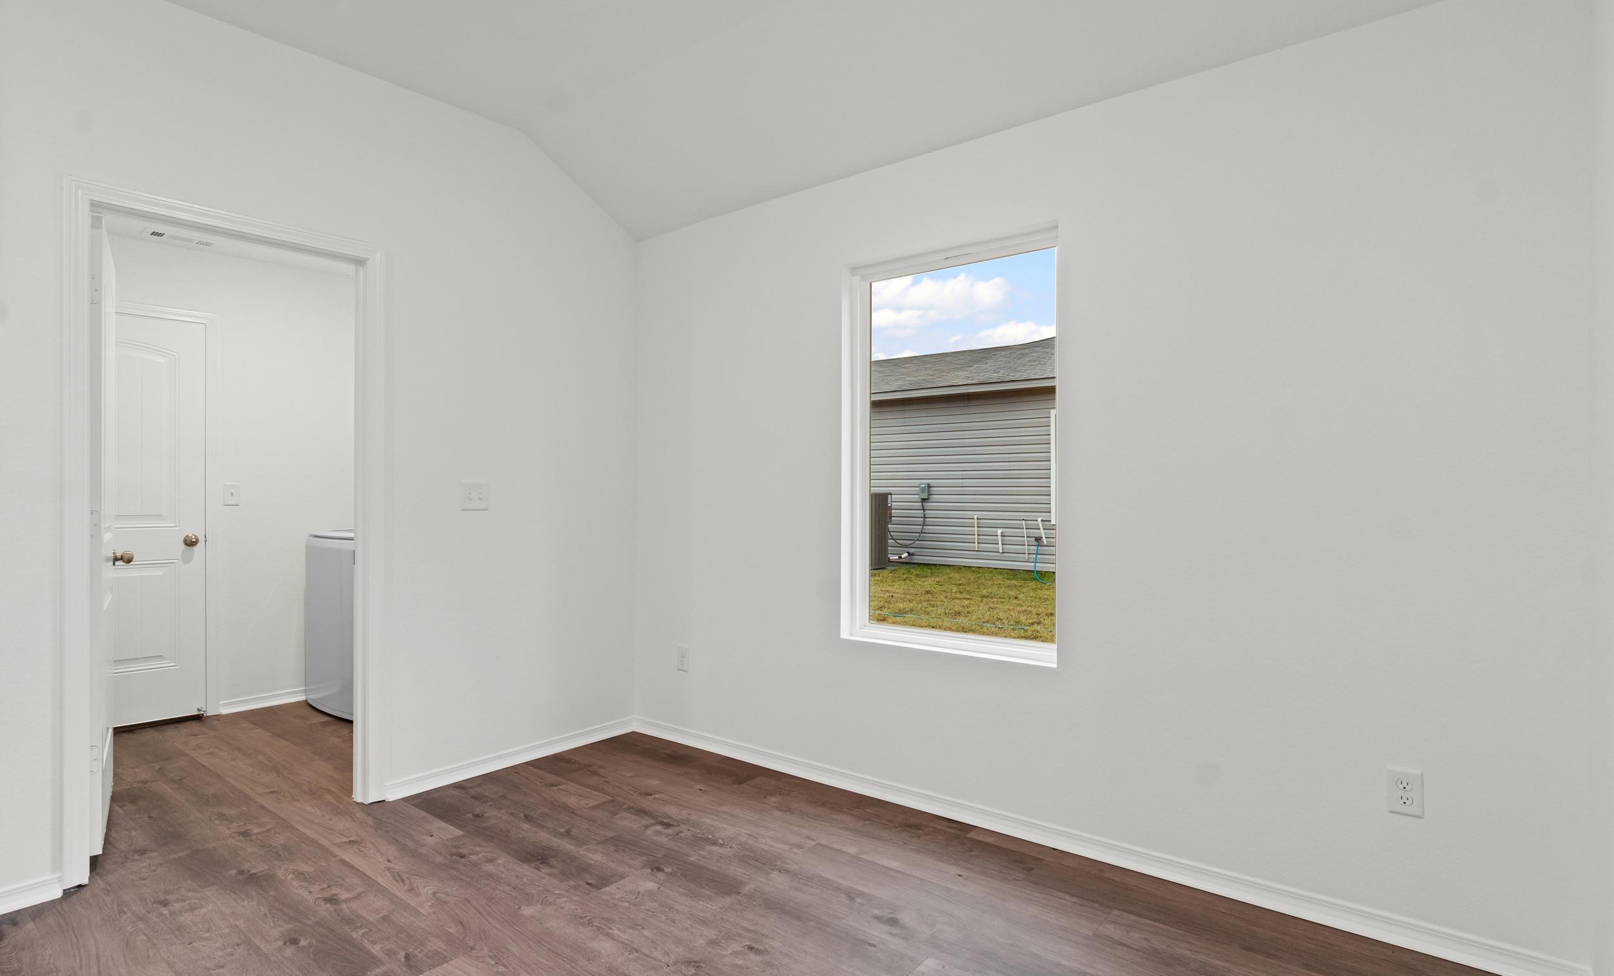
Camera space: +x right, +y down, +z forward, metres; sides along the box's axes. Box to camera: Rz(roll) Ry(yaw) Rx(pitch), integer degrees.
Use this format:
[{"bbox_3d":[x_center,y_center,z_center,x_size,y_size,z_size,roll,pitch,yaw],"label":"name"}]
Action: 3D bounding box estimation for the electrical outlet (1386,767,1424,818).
[{"bbox_3d":[1.568,0.795,2.113,0.076,0.120,0.010,0,0,38],"label":"electrical outlet"}]

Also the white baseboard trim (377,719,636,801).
[{"bbox_3d":[-1.238,1.172,3.562,0.014,0.080,1.212,0,0,38],"label":"white baseboard trim"}]

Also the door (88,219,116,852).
[{"bbox_3d":[-2.497,0.163,2.860,0.035,2.032,0.770,0,0,-39],"label":"door"}]

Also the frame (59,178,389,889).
[{"bbox_3d":[-1.951,0.139,2.769,0.140,2.109,0.918,0,0,38],"label":"frame"}]

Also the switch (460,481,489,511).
[{"bbox_3d":[-1.393,0.035,3.376,0.010,0.122,0.124,0,0,38],"label":"switch"}]

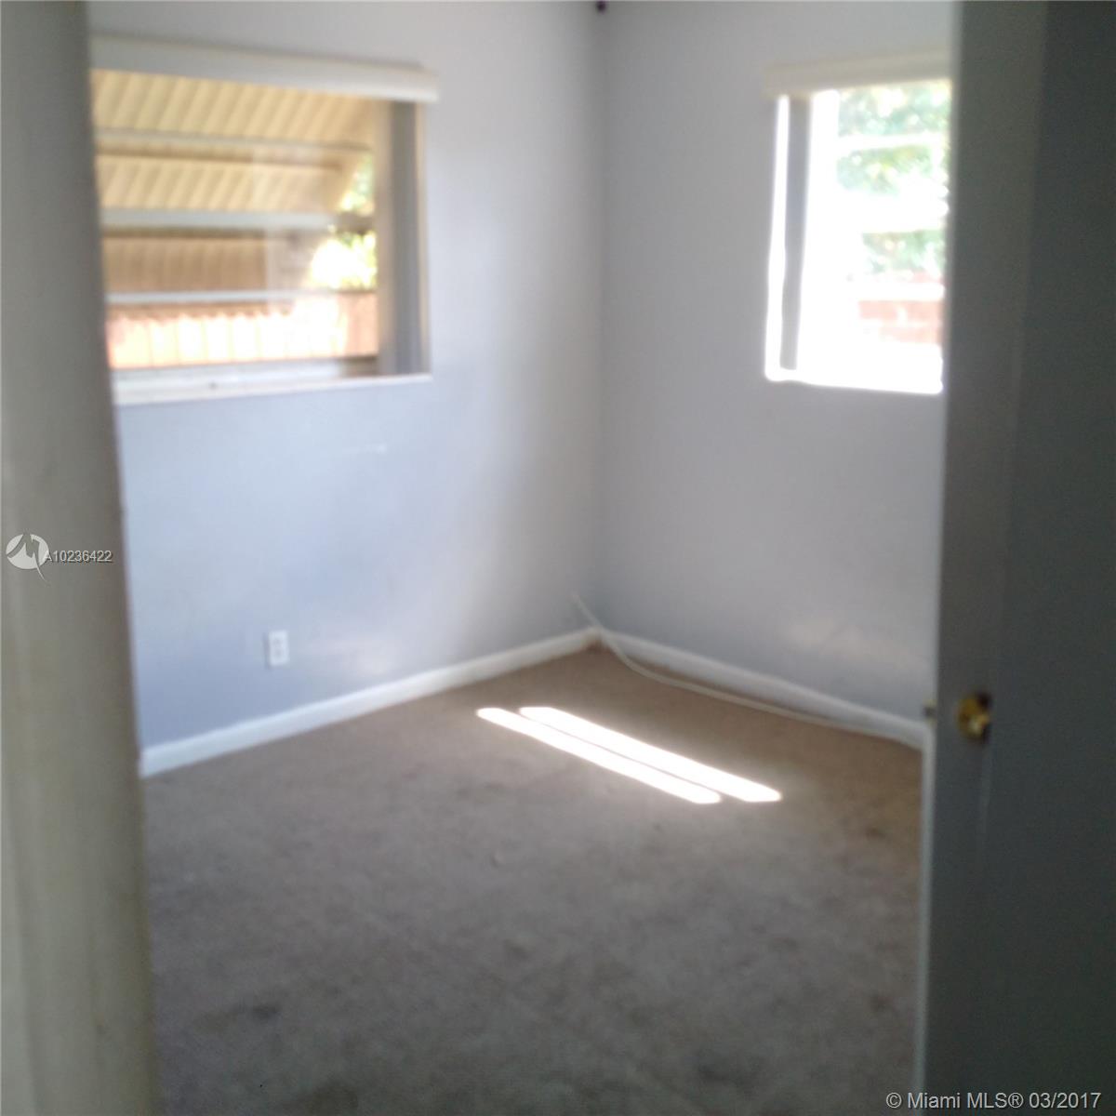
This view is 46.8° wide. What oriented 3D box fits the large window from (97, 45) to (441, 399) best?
[{"bbox_3d":[-0.917,-0.989,3.872,1.270,0.976,0.120,-12,19,-41],"label":"large window"}]

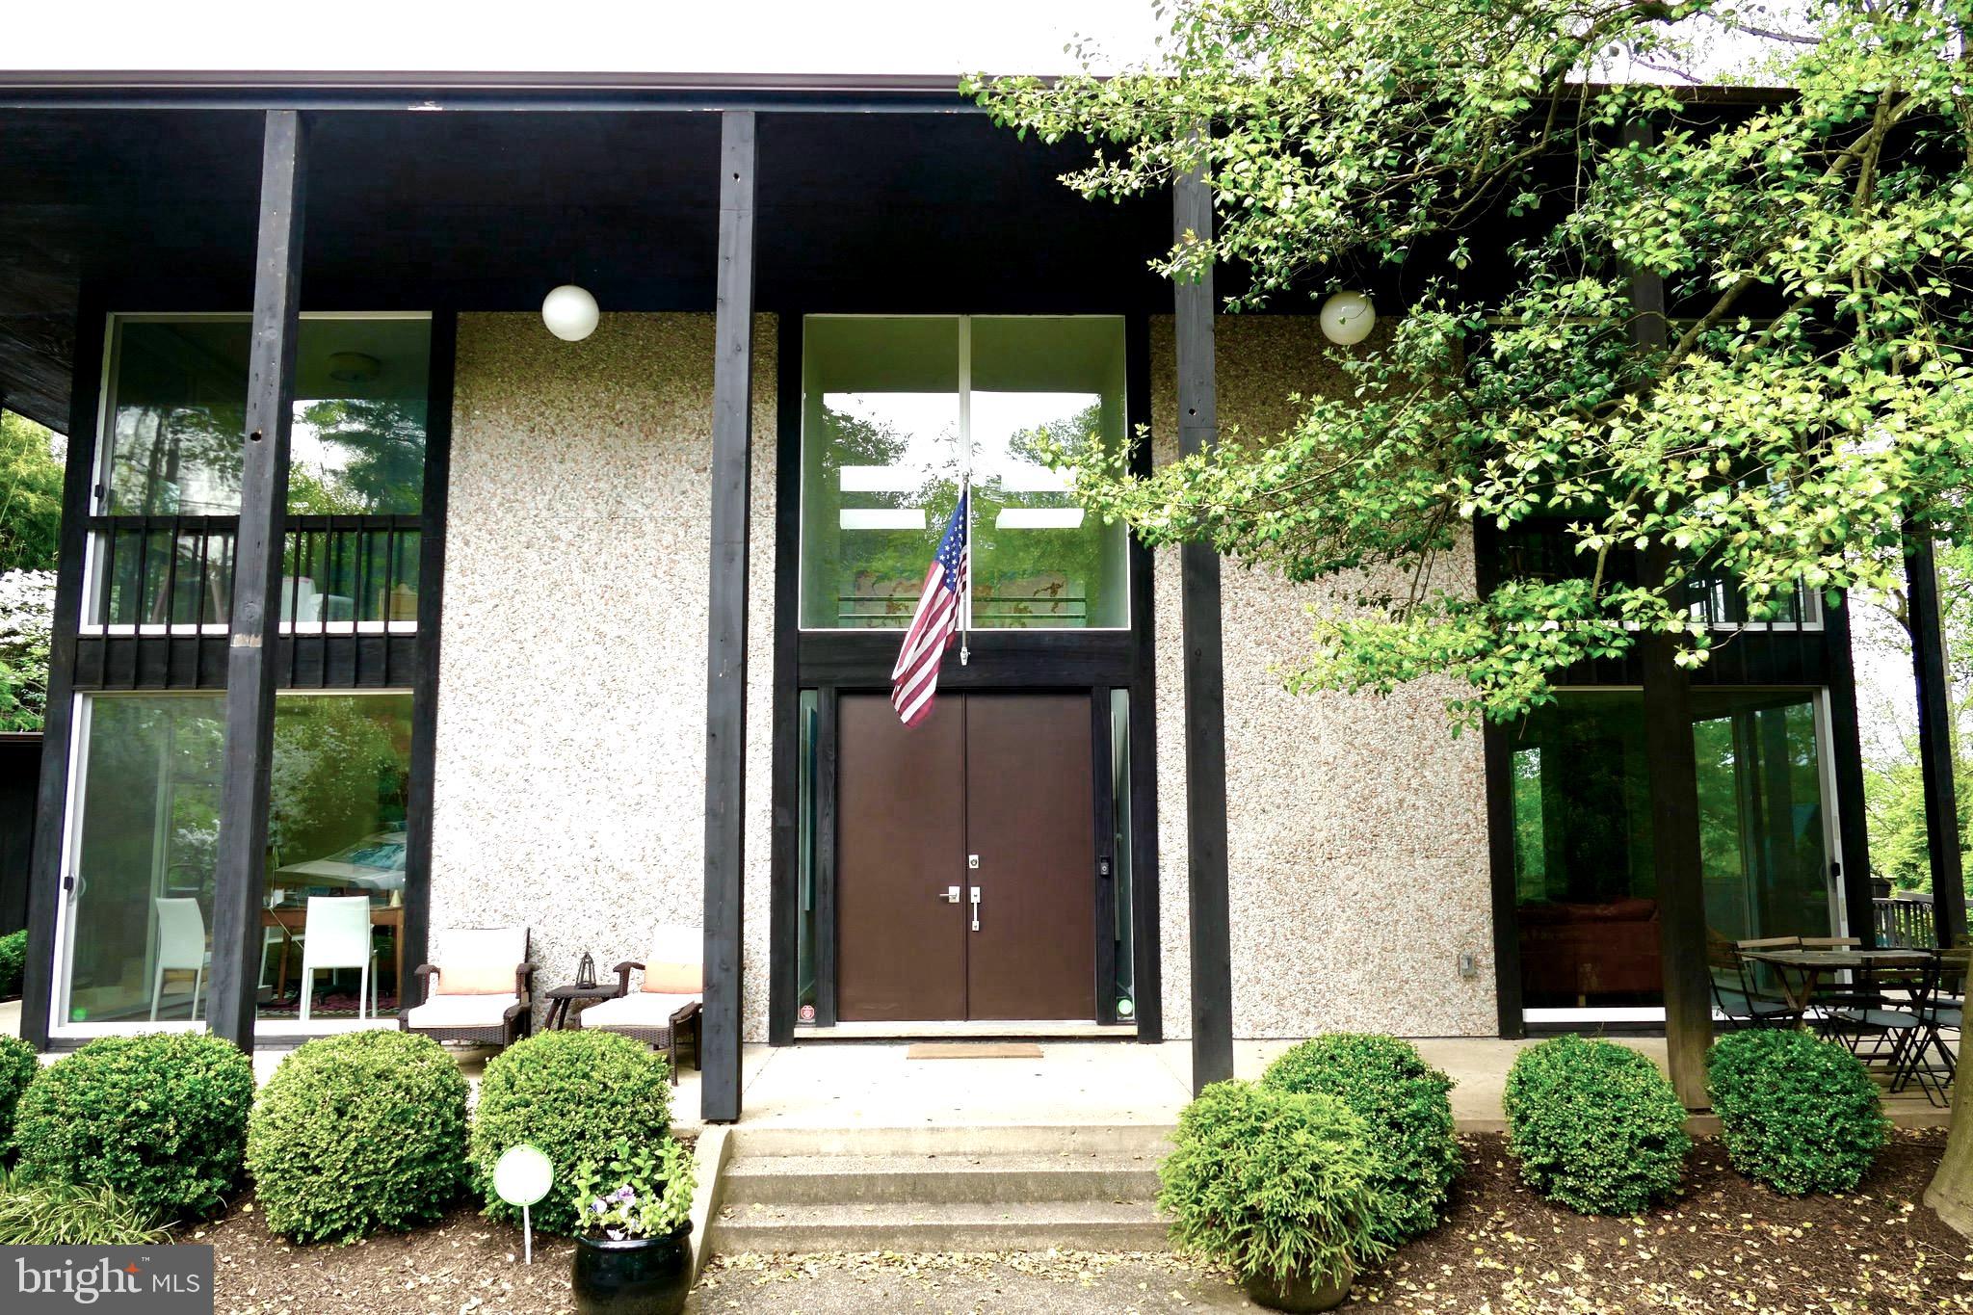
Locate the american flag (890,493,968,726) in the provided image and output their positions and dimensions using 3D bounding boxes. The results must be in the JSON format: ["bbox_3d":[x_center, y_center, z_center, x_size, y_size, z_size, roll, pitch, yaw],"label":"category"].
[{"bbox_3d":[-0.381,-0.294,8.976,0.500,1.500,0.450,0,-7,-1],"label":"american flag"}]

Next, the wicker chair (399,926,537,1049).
[{"bbox_3d":[-3.191,2.130,8.456,0.690,0.870,0.800,1,-7,-8],"label":"wicker chair"}]

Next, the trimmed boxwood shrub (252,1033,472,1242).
[{"bbox_3d":[-2.793,2.127,6.125,0.920,0.890,0.900,0,-7,-1],"label":"trimmed boxwood shrub"}]

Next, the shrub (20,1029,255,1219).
[{"bbox_3d":[-3.865,2.119,6.230,0.940,0.800,0.920,0,-7,-1],"label":"shrub"}]

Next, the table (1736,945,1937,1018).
[{"bbox_3d":[5.367,2.184,8.361,1.120,0.710,0.780,0,-7,-1],"label":"table"}]

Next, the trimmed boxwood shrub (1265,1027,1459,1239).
[{"bbox_3d":[1.671,2.161,6.212,0.880,0.900,0.880,0,-7,-1],"label":"trimmed boxwood shrub"}]

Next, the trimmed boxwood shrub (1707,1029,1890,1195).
[{"bbox_3d":[3.879,2.104,6.492,0.800,0.730,0.800,0,-7,-1],"label":"trimmed boxwood shrub"}]

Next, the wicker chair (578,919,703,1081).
[{"bbox_3d":[-2.076,2.224,8.896,0.780,0.840,1.380,-1,-7,7],"label":"wicker chair"}]

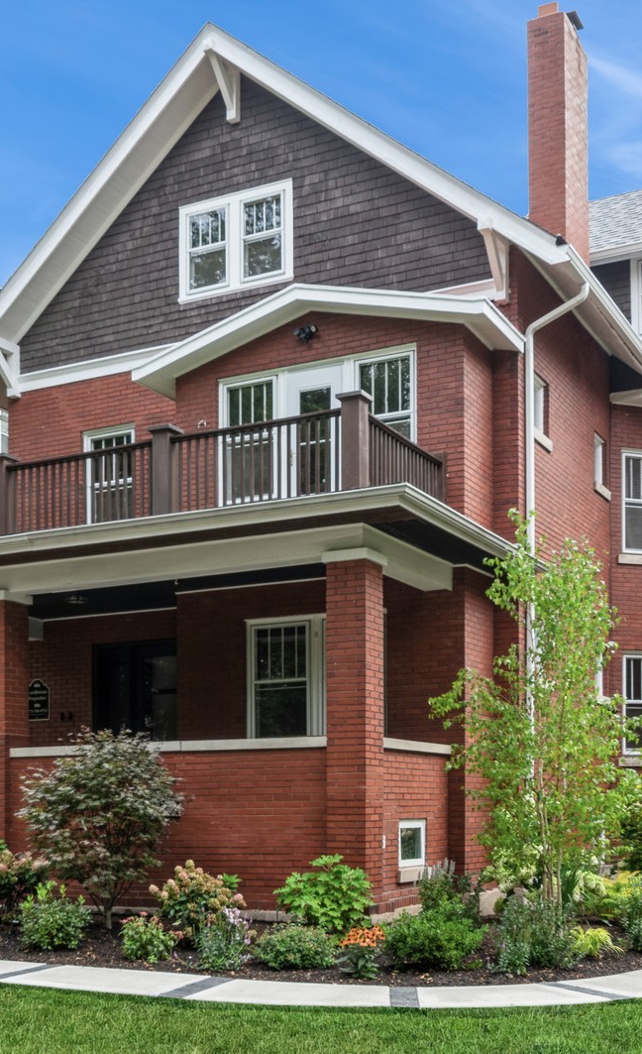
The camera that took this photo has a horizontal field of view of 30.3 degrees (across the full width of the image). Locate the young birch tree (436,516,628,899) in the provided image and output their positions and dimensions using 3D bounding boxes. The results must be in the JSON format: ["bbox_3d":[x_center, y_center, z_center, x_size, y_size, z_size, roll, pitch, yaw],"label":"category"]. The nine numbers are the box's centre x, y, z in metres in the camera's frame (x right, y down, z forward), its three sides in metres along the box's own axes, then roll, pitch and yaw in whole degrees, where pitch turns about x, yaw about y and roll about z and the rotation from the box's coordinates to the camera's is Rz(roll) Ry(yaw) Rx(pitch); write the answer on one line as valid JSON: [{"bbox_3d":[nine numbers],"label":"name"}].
[{"bbox_3d":[2.221,1.991,12.600,2.100,4.200,2.000,-1,-6,10],"label":"young birch tree"}]

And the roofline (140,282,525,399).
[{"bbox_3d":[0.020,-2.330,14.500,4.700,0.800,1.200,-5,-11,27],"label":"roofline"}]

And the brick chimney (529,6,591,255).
[{"bbox_3d":[3.360,-5.460,16.750,0.520,3.500,1.100,-5,-11,27],"label":"brick chimney"}]

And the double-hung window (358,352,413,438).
[{"bbox_3d":[0.753,-1.298,13.750,0.720,1.400,0.120,-3,-7,26],"label":"double-hung window"}]

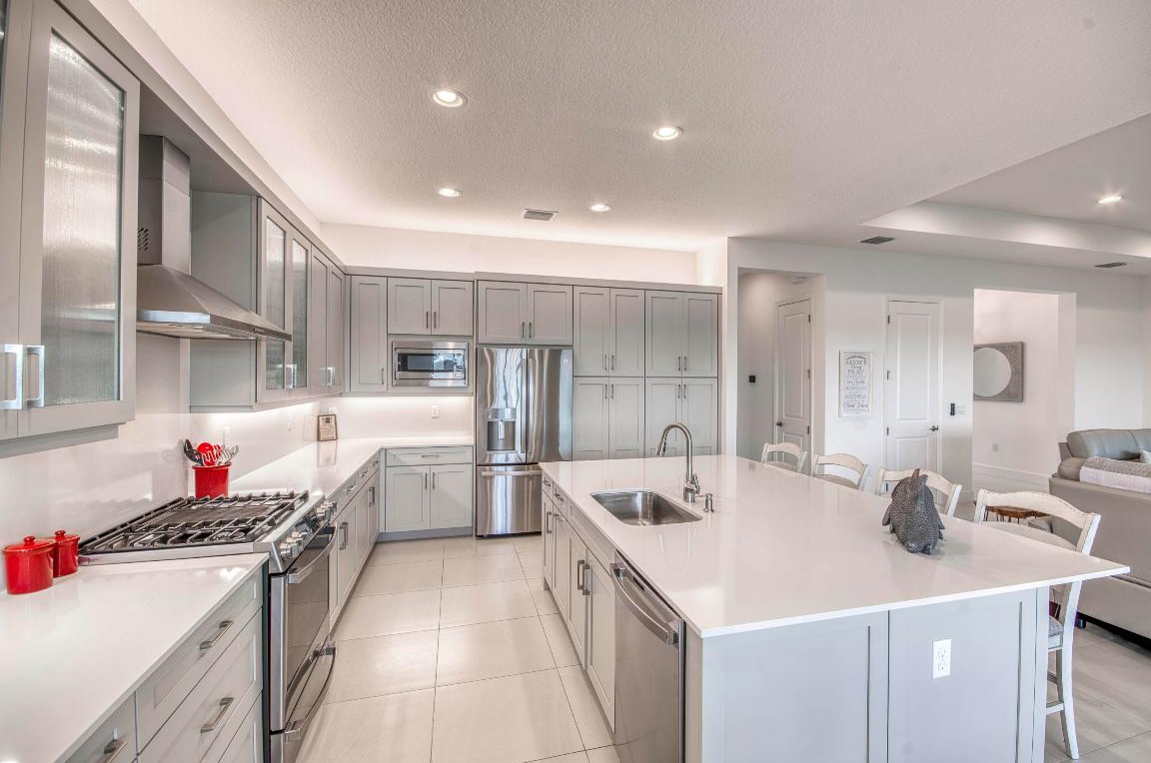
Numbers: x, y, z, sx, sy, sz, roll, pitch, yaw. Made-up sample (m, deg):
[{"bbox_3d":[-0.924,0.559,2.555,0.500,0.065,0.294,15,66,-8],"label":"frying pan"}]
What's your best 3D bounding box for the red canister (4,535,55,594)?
[{"bbox_3d":[-1.613,0.536,1.419,0.101,0.150,0.101,0,0,-14],"label":"red canister"}]

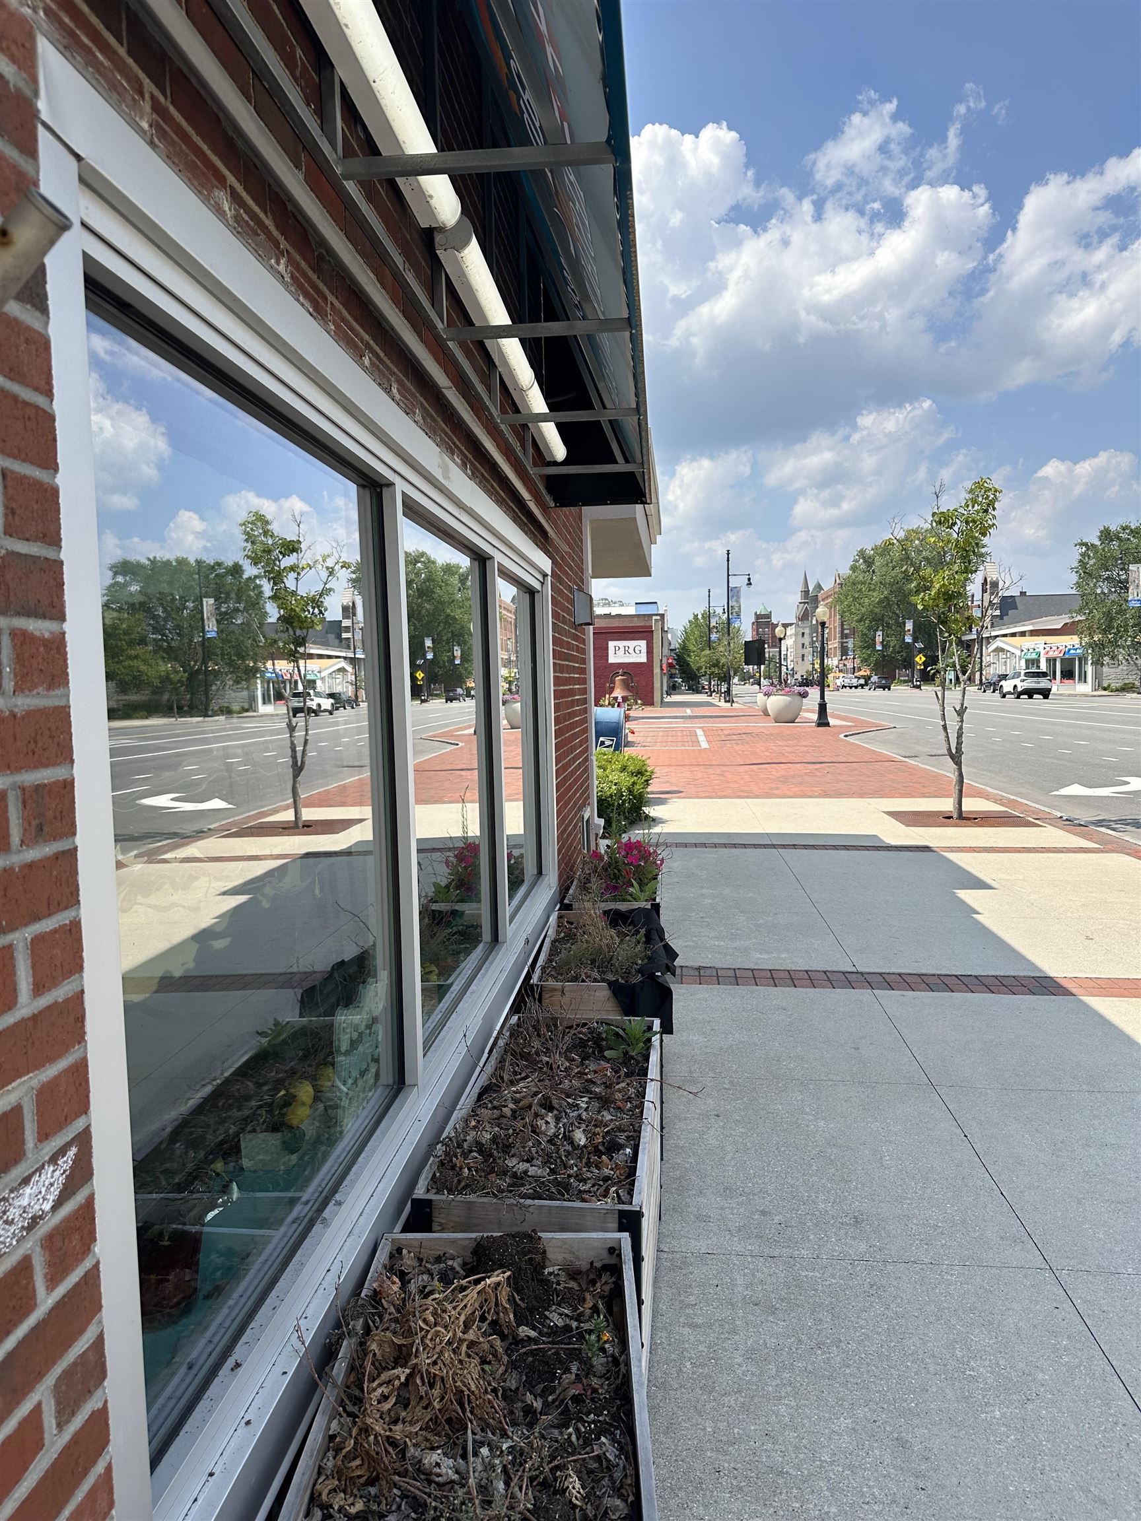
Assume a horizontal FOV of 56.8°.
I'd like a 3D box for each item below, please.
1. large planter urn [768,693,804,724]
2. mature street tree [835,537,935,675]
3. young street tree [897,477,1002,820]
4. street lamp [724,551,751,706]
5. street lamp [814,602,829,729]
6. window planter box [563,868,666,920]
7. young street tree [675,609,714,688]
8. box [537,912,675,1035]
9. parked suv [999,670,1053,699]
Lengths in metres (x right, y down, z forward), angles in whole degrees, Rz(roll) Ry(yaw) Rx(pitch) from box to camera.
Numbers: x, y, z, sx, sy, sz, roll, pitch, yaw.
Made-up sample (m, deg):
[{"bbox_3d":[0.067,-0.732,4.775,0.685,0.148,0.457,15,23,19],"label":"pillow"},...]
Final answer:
[{"bbox_3d":[8.123,-1.996,39.689,1.330,1.130,1.330,-1,4,5],"label":"large planter urn"},{"bbox_3d":[43.772,-19.383,137.559,18.000,19.800,17.000,-1,4,5],"label":"mature street tree"},{"bbox_3d":[4.519,-1.306,12.430,1.350,4.000,1.350,-1,4,5],"label":"young street tree"},{"bbox_3d":[11.756,-9.367,73.753,1.900,10.600,0.500,-1,4,5],"label":"street lamp"},{"bbox_3d":[8.601,-3.273,36.027,0.480,4.160,0.480,-1,4,5],"label":"street lamp"},{"bbox_3d":[0.262,0.913,5.691,0.467,0.560,1.180,-1,4,5],"label":"window planter box"},{"bbox_3d":[13.983,-11.829,114.649,4.600,9.500,4.600,-1,4,5],"label":"young street tree"},{"bbox_3d":[0.148,1.013,4.320,0.490,0.560,1.190,-1,4,4],"label":"box"},{"bbox_3d":[26.756,-4.511,62.172,1.840,1.700,4.600,-1,4,5],"label":"parked suv"}]

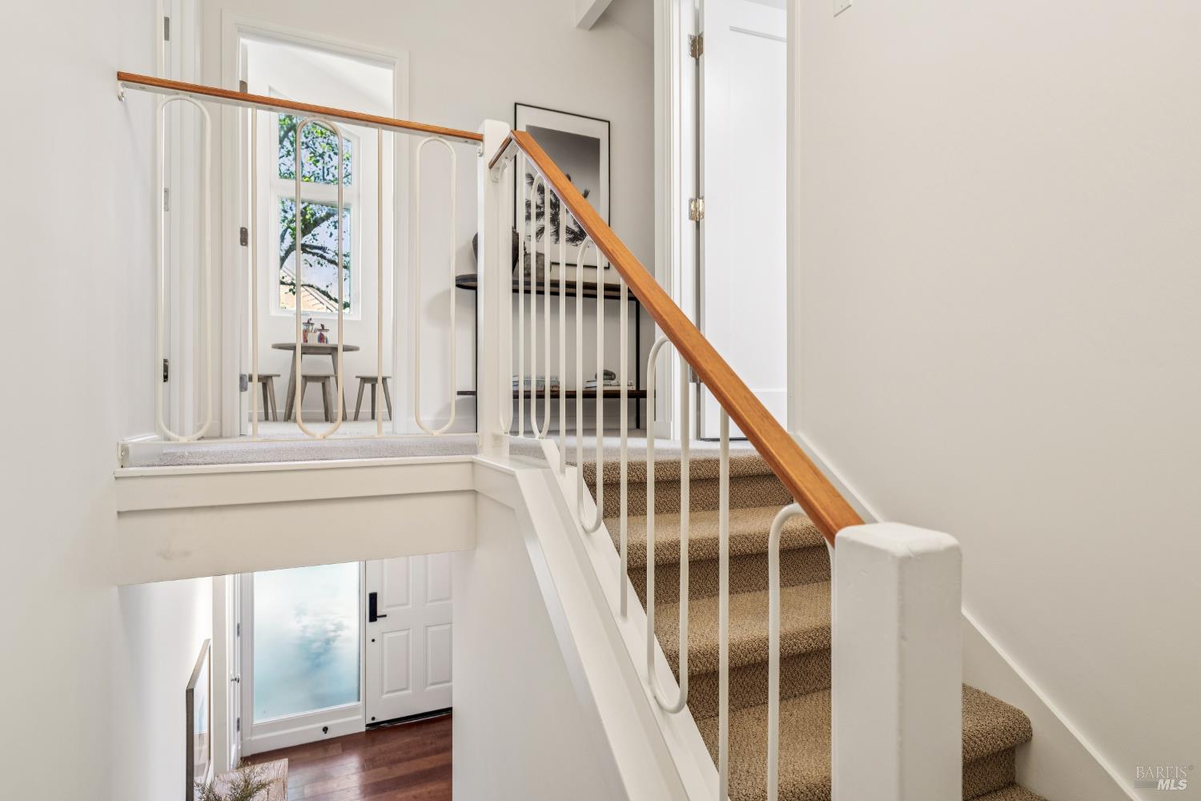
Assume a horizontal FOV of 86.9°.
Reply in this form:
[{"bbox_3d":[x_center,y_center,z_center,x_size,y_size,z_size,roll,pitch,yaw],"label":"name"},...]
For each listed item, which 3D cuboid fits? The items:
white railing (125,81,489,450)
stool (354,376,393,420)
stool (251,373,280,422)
[{"bbox_3d":[-0.885,-0.395,1.990,1.020,1.030,0.065,0,0,-25],"label":"white railing"},{"bbox_3d":[-1.755,-0.016,4.900,0.295,0.350,0.290,0,0,-25],"label":"stool"},{"bbox_3d":[-2.540,-0.018,4.770,0.295,0.350,0.290,0,0,-25],"label":"stool"}]

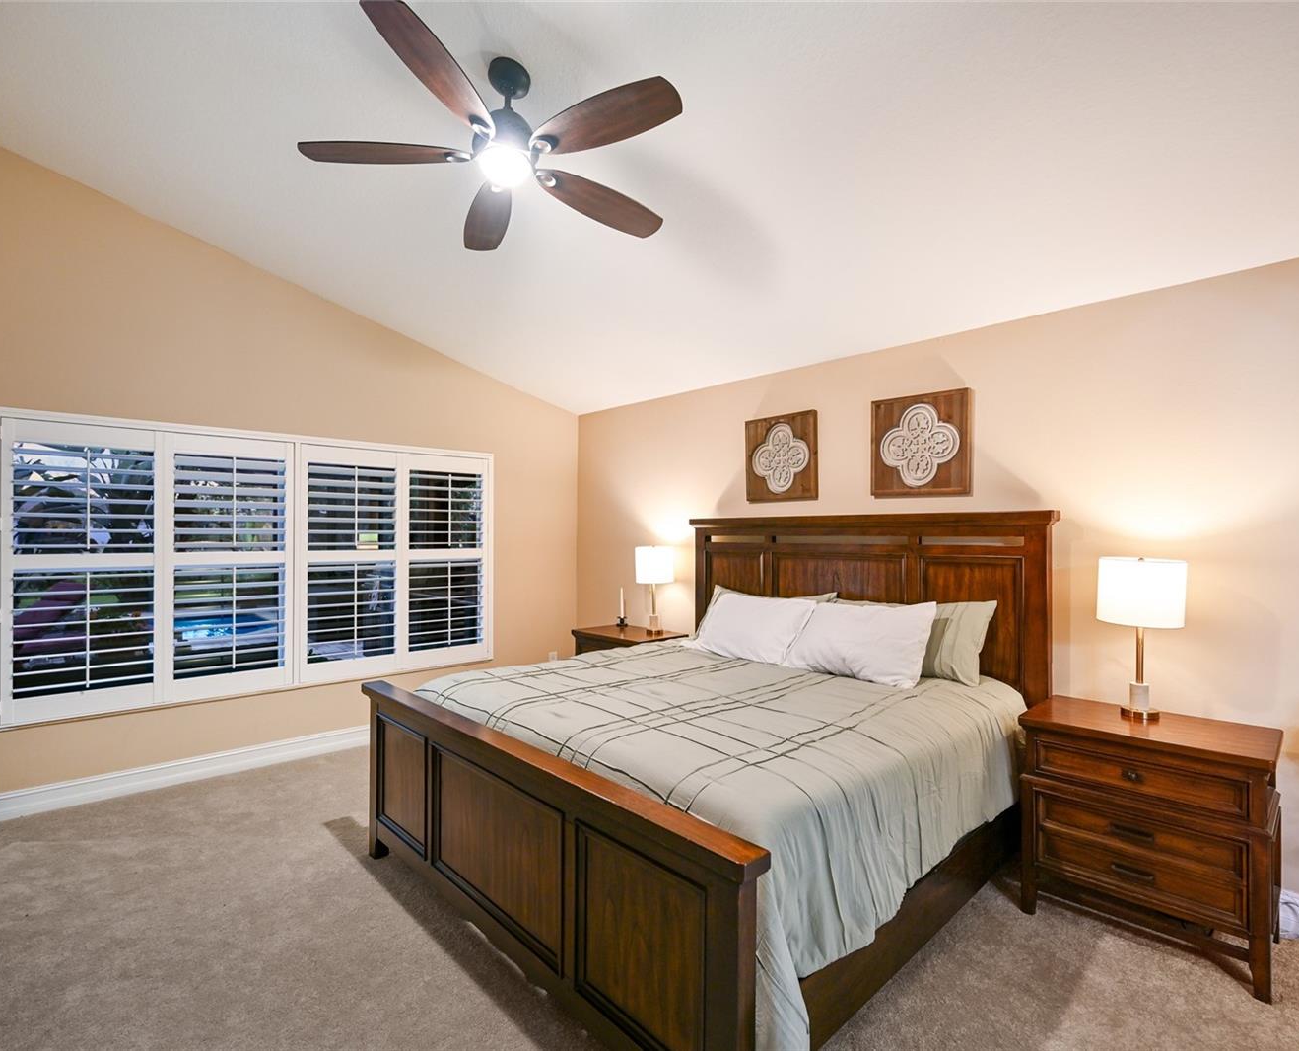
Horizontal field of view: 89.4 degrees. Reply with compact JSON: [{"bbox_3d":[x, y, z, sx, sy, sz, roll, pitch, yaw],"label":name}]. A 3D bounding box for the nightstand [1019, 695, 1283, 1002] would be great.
[{"bbox_3d":[1.784,1.075,2.354,0.465,0.724,0.700,1,-1,-44],"label":"nightstand"}]

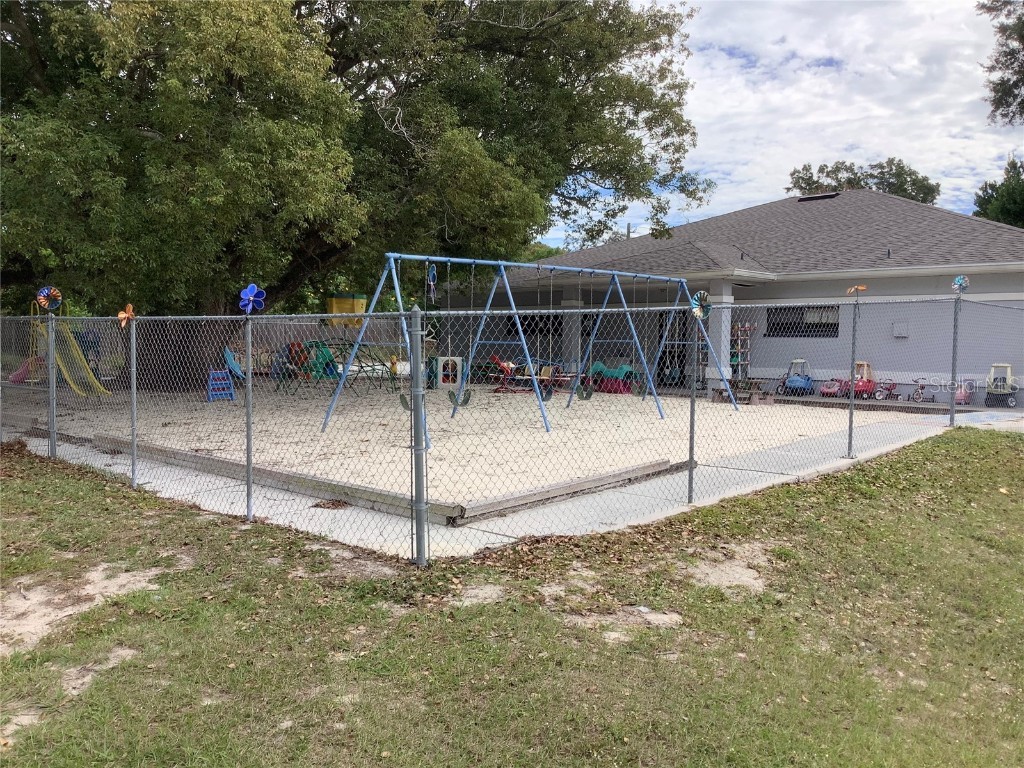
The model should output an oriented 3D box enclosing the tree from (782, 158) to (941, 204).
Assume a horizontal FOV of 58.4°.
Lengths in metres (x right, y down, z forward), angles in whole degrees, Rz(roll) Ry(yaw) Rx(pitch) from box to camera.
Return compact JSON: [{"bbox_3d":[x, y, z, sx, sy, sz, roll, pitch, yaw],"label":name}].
[{"bbox_3d":[20.976,-7.464,55.315,11.000,12.260,11.000,2,3,21],"label":"tree"}]

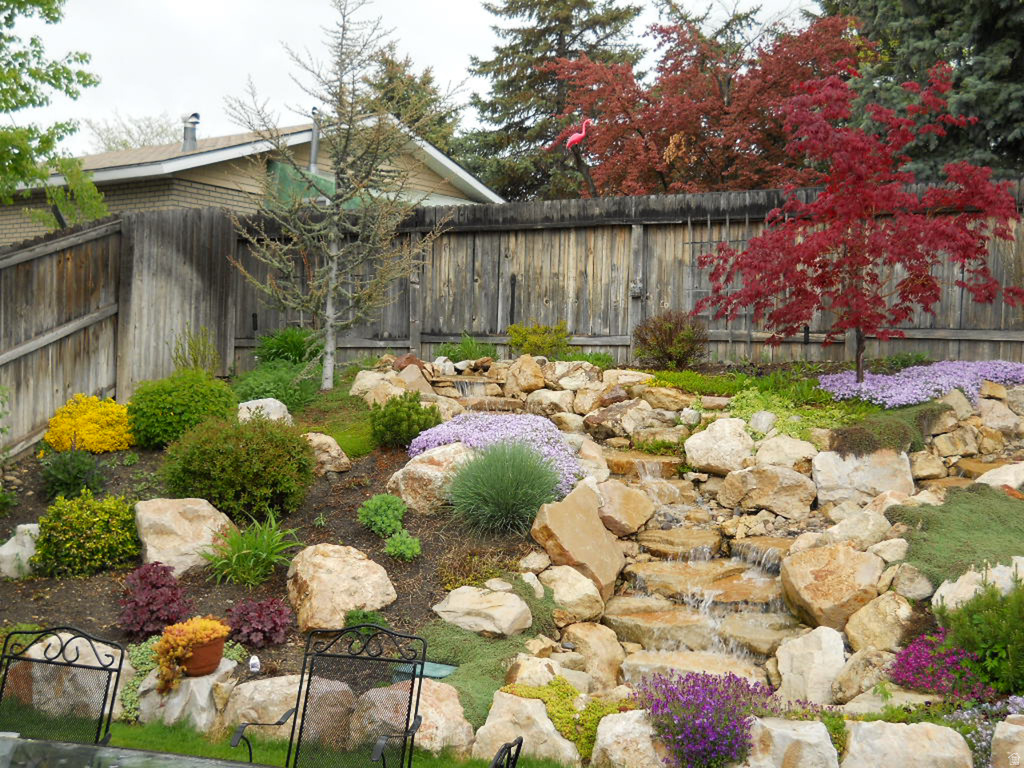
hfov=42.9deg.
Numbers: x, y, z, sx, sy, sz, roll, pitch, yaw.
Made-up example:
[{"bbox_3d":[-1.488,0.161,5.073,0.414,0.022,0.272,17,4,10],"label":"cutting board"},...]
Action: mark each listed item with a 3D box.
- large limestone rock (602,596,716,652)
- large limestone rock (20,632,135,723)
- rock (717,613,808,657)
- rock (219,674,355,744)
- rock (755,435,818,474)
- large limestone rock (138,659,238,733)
[{"bbox_3d":[0.856,1.395,7.550,0.628,0.220,0.500,2,1,11],"label":"large limestone rock"},{"bbox_3d":[-2.470,1.663,7.400,0.630,0.460,0.480,2,-1,-18],"label":"large limestone rock"},{"bbox_3d":[1.434,1.434,7.450,0.479,0.163,0.420,2,1,14],"label":"rock"},{"bbox_3d":[-1.225,1.770,7.089,0.726,0.343,0.469,2,1,-9],"label":"rock"},{"bbox_3d":[2.172,0.558,10.300,0.510,0.340,0.420,1,-1,12],"label":"rock"},{"bbox_3d":[-1.814,1.753,7.300,0.540,0.370,0.470,2,-1,-14],"label":"large limestone rock"}]

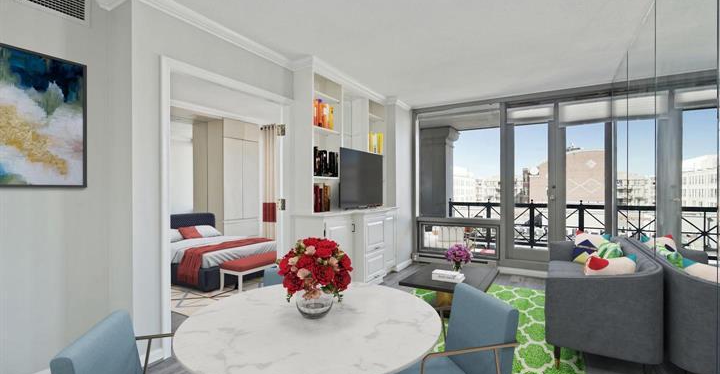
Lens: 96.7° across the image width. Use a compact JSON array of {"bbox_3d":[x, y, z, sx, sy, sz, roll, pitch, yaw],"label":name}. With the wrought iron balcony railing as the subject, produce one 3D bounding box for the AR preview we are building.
[{"bbox_3d":[3.699,0.713,5.946,4.099,0.895,0.080,0,0,30],"label":"wrought iron balcony railing"}]

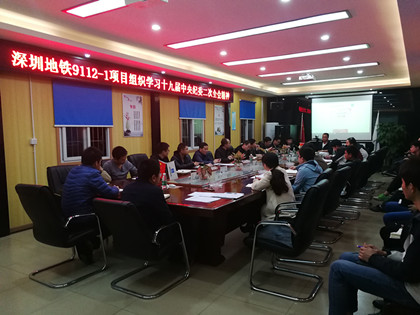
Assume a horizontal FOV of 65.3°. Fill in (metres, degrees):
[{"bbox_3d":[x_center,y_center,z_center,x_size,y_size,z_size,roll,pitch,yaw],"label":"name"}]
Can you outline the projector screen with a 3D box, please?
[{"bbox_3d":[4.746,-1.407,11.878,2.050,1.600,0.070,2,5,32],"label":"projector screen"}]

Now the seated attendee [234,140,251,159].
[{"bbox_3d":[0.942,0.137,9.137,0.770,1.210,0.540,1,5,22],"label":"seated attendee"}]

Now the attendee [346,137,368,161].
[{"bbox_3d":[3.636,0.119,8.387,0.750,1.270,0.520,2,5,32],"label":"attendee"}]

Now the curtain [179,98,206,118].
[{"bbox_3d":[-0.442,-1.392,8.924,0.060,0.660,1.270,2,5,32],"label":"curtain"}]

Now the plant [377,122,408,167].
[{"bbox_3d":[5.916,-0.288,10.589,0.860,1.660,0.860,2,5,32],"label":"plant"}]

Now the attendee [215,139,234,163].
[{"bbox_3d":[0.474,0.156,8.485,0.750,1.290,0.540,0,5,14],"label":"attendee"}]

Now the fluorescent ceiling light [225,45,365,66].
[{"bbox_3d":[1.676,-2.133,6.897,3.020,0.080,0.330,2,5,32],"label":"fluorescent ceiling light"}]

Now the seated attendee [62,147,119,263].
[{"bbox_3d":[-1.330,0.546,3.707,0.570,1.320,0.820,2,5,32],"label":"seated attendee"}]

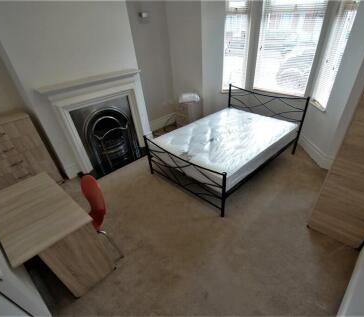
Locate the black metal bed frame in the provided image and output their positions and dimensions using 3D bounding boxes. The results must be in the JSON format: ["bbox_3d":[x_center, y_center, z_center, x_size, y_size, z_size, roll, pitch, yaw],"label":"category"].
[{"bbox_3d":[0.691,-0.339,3.031,1.985,0.959,1.366,-29,39,-34],"label":"black metal bed frame"}]

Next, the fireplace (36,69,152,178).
[{"bbox_3d":[-1.205,-0.563,3.250,0.170,1.358,1.525,23,41,37],"label":"fireplace"}]

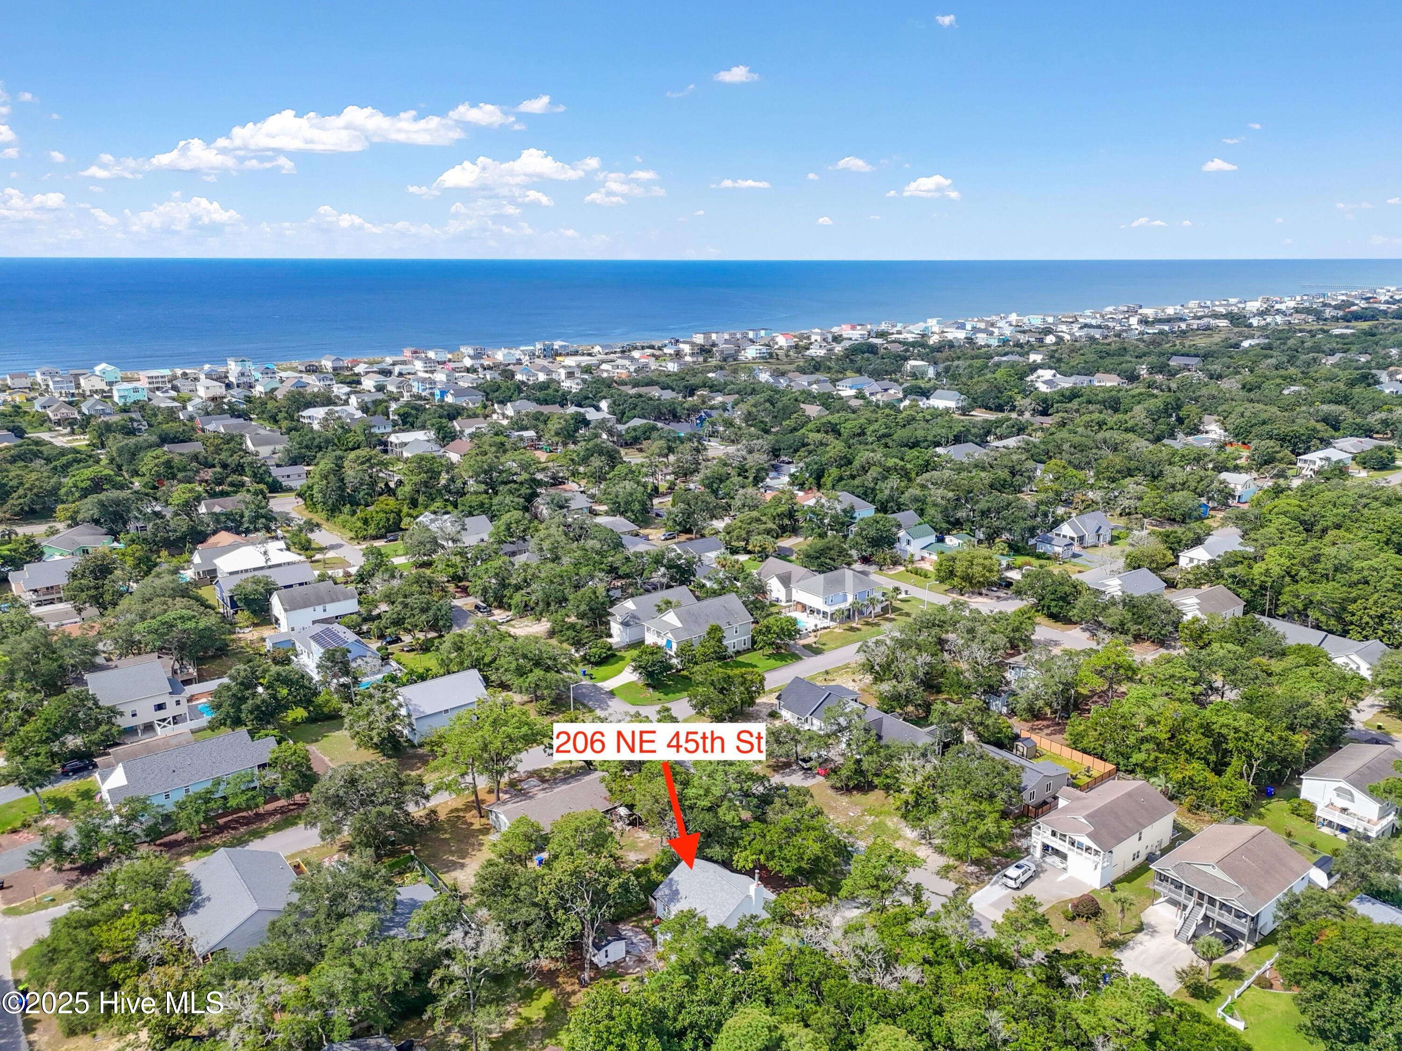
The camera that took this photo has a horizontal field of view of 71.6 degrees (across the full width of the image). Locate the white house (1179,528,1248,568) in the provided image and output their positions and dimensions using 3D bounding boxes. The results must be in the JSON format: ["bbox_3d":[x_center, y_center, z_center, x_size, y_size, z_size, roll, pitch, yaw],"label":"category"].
[{"bbox_3d":[132.670,6.760,247.680,23.120,6.900,9.720,-11,19,-35],"label":"white house"}]

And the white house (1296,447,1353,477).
[{"bbox_3d":[209.621,-21.478,326.301,14.553,8.944,10.816,-11,19,-35],"label":"white house"}]

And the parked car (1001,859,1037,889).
[{"bbox_3d":[37.539,41.015,114.425,1.980,1.780,5.050,15,21,43],"label":"parked car"}]

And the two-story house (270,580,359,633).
[{"bbox_3d":[-83.490,16.600,210.420,15.290,7.800,9.980,-12,20,-38],"label":"two-story house"}]

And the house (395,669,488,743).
[{"bbox_3d":[-40.758,27.518,152.261,12.113,7.565,10.415,-11,19,-35],"label":"house"}]

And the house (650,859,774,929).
[{"bbox_3d":[1.680,44.950,117.670,10.740,6.410,10.130,-14,21,-40],"label":"house"}]

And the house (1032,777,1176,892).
[{"bbox_3d":[49.647,36.804,120.232,15.909,6.792,10.313,-11,19,-34],"label":"house"}]

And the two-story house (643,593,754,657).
[{"bbox_3d":[-0.610,20.400,192.740,18.290,9.900,11.890,-11,19,-35],"label":"two-story house"}]

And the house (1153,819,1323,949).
[{"bbox_3d":[63.720,42.550,117.190,16.560,7.500,11.740,-11,19,-36],"label":"house"}]

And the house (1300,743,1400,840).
[{"bbox_3d":[92.840,37.080,136.210,17.530,7.900,10.190,-11,19,-35],"label":"house"}]

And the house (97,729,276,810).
[{"bbox_3d":[-73.510,35.680,139.940,21.200,8.600,11.000,-12,20,-38],"label":"house"}]

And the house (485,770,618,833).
[{"bbox_3d":[-18.484,36.407,125.130,15.270,4.937,9.795,-11,19,-36],"label":"house"}]

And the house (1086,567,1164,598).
[{"bbox_3d":[91.002,13.108,207.581,13.622,5.760,9.615,-11,19,-34],"label":"house"}]

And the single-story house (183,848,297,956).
[{"bbox_3d":[-49.917,41.055,106.026,11.796,6.193,13.662,-12,20,-37],"label":"single-story house"}]

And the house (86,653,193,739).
[{"bbox_3d":[-87.848,26.535,151.759,11.563,9.728,12.211,-11,19,-36],"label":"house"}]

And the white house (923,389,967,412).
[{"bbox_3d":[124.490,-62.500,493.760,17.540,9.200,14.000,9,18,29],"label":"white house"}]

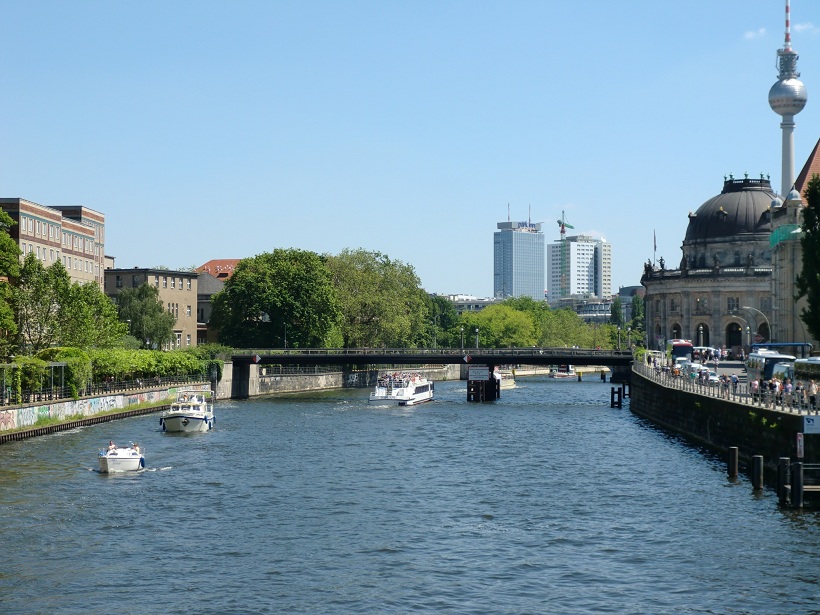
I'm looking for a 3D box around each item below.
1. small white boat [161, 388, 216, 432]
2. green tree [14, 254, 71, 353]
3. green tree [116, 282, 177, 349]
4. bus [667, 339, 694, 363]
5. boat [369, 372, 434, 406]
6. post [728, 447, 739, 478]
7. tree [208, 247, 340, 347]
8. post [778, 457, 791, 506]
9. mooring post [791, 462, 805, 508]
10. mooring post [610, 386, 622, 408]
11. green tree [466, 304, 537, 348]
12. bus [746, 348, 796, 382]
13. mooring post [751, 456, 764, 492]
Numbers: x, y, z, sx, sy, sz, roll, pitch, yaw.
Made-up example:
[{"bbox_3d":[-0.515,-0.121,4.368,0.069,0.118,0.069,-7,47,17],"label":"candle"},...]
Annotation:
[{"bbox_3d":[-21.500,9.950,168.000,3.900,3.700,11.000,0,-1,2],"label":"small white boat"},{"bbox_3d":[-42.100,1.800,198.000,6.800,15.000,6.800,0,-1,0],"label":"green tree"},{"bbox_3d":[-39.500,2.600,258.000,9.000,12.700,9.000,0,-1,0],"label":"green tree"},{"bbox_3d":[34.569,6.032,221.000,2.550,3.750,12.000,0,-1,6],"label":"bus"},{"bbox_3d":[-0.949,11.334,245.000,5.100,4.200,28.000,0,-1,8],"label":"boat"},{"bbox_3d":[18.719,8.952,100.000,0.560,1.820,0.560,0,-1,0],"label":"post"},{"bbox_3d":[-23.722,-0.106,305.000,22.500,20.600,21.000,0,-1,0],"label":"tree"},{"bbox_3d":[17.823,8.257,82.300,0.570,2.300,0.570,0,-1,0],"label":"post"},{"bbox_3d":[19.060,8.740,85.000,0.550,2.200,0.550,0,-1,0],"label":"mooring post"},{"bbox_3d":[26.296,11.513,220.000,1.300,2.650,0.600,0,-1,0],"label":"mooring post"},{"bbox_3d":[24.604,6.857,465.000,18.500,15.300,17.500,0,-1,0],"label":"green tree"},{"bbox_3d":[30.600,5.400,145.500,2.550,3.500,12.000,0,-1,5],"label":"bus"},{"bbox_3d":[19.380,9.190,96.300,0.600,1.870,0.600,0,-1,0],"label":"mooring post"}]

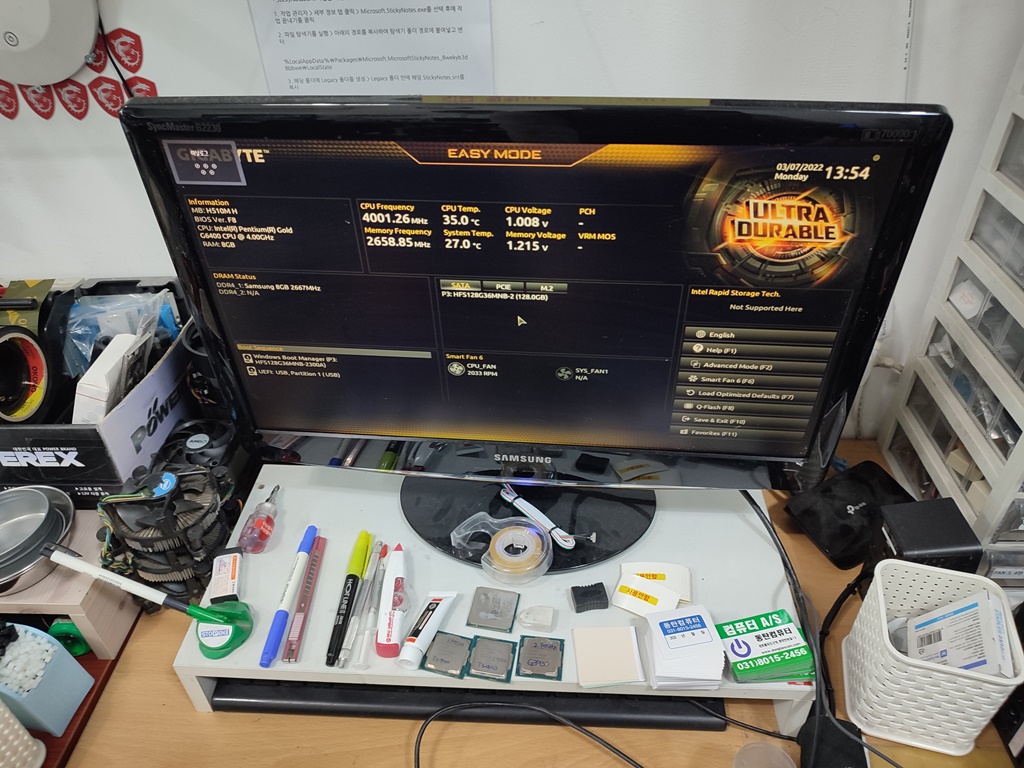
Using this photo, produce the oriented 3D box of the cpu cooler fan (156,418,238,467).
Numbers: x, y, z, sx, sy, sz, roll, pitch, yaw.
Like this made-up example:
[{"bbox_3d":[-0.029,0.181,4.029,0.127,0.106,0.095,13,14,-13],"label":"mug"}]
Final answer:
[{"bbox_3d":[-0.379,0.077,0.863,0.070,0.020,0.070,1,47,2],"label":"cpu cooler fan"}]

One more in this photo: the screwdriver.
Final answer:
[{"bbox_3d":[-0.247,0.131,0.715,0.026,0.026,0.085,0,36,3],"label":"screwdriver"}]

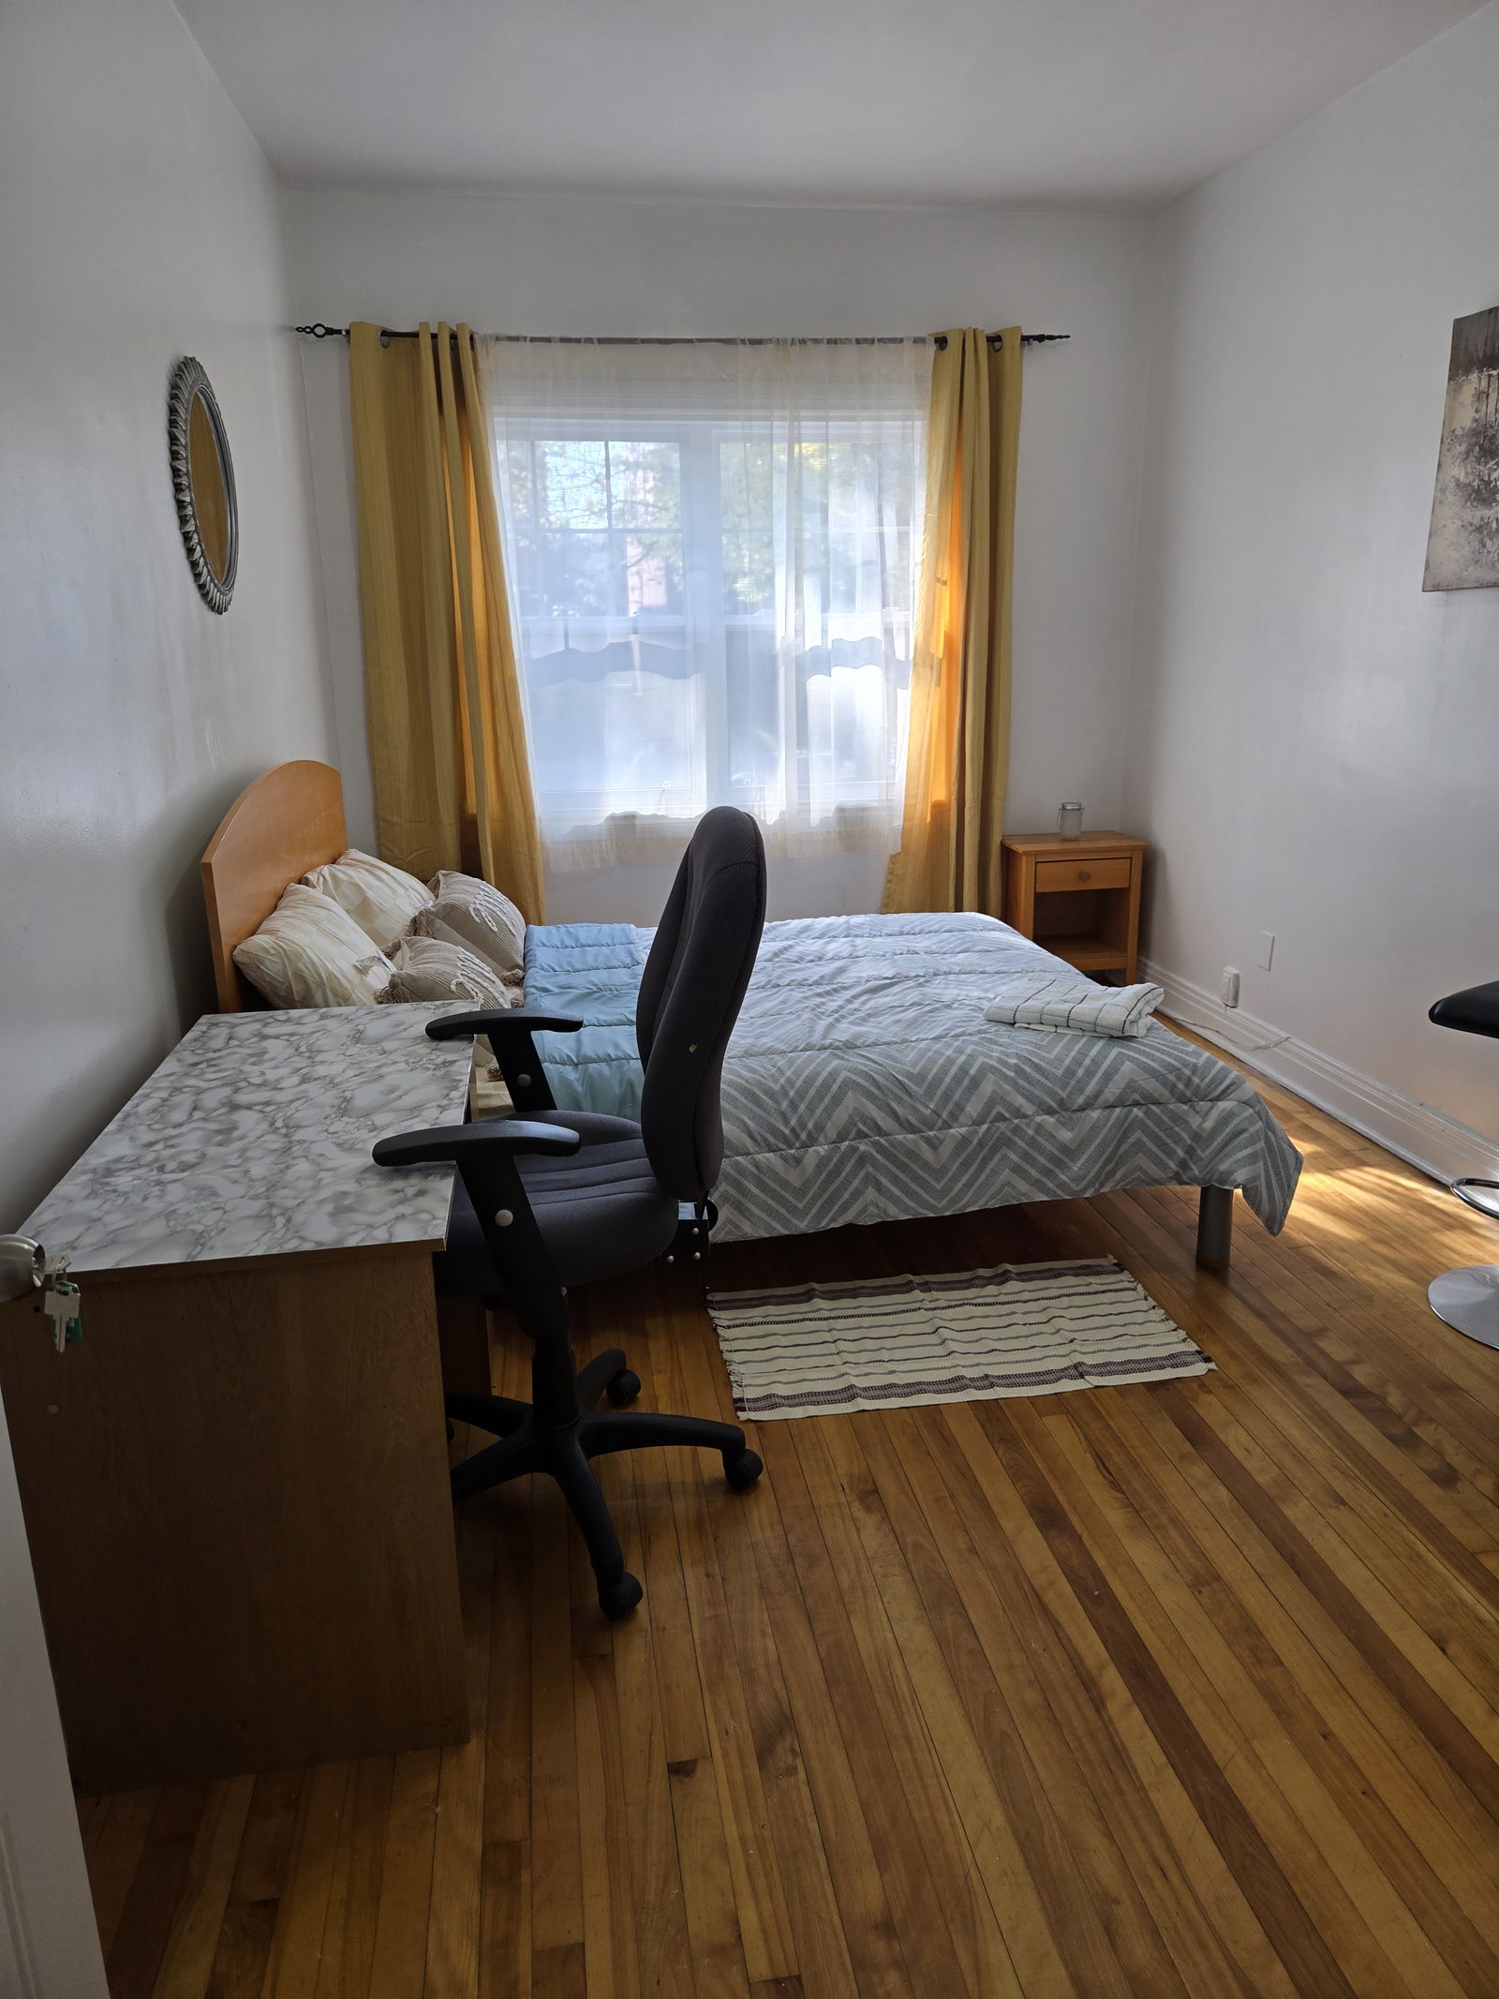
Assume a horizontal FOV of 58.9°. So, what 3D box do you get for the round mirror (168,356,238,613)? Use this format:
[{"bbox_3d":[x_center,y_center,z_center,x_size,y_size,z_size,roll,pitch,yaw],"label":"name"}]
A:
[{"bbox_3d":[-1.202,-1.147,2.971,0.031,0.528,0.521,-3,16,-8],"label":"round mirror"}]

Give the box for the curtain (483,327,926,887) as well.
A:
[{"bbox_3d":[-0.117,-1.358,4.693,1.571,1.786,0.083,-3,16,-8],"label":"curtain"}]

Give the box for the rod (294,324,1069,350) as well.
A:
[{"bbox_3d":[-0.168,-2.217,4.443,2.602,0.058,0.076,-3,16,-8],"label":"rod"}]

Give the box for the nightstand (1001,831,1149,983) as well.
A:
[{"bbox_3d":[1.221,-0.299,5.050,0.479,0.606,0.396,-3,16,-8],"label":"nightstand"}]

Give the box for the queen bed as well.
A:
[{"bbox_3d":[-0.041,-0.070,3.395,2.161,1.087,1.717,-3,16,-8],"label":"queen bed"}]

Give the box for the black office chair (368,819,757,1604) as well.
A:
[{"bbox_3d":[-0.262,0.282,2.040,0.607,1.144,0.632,-2,16,-6],"label":"black office chair"}]

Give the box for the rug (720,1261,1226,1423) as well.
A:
[{"bbox_3d":[0.402,0.671,2.719,0.942,0.013,0.503,-3,16,-8],"label":"rug"}]

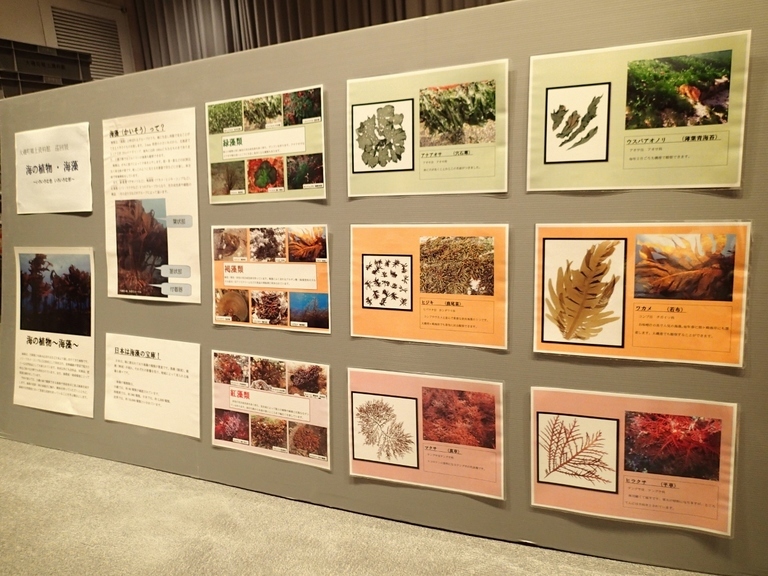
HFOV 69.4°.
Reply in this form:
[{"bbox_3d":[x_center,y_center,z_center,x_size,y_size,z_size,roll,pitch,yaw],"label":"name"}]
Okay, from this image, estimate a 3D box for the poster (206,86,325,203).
[{"bbox_3d":[-0.243,-0.279,1.109,0.283,0.212,0.010,1,6,24],"label":"poster"}]

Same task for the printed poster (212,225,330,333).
[{"bbox_3d":[-0.240,-0.020,1.135,0.287,0.212,0.010,2,6,24],"label":"printed poster"}]

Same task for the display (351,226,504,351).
[{"bbox_3d":[0.072,-0.006,0.994,0.299,0.213,0.010,3,7,24],"label":"display"}]

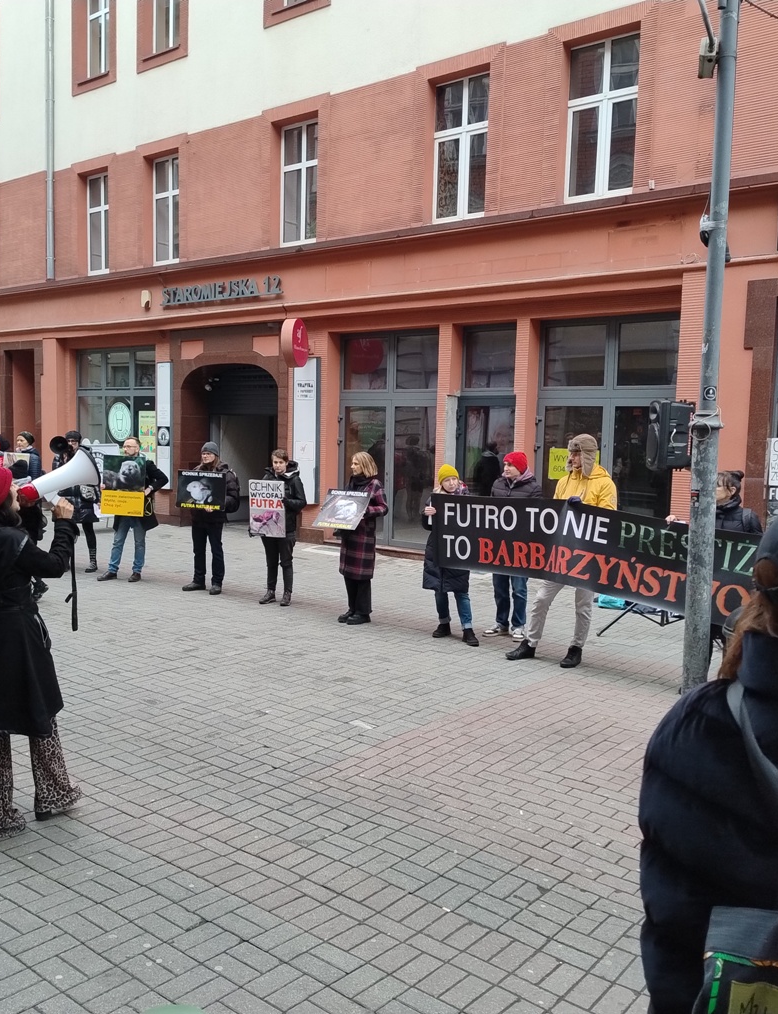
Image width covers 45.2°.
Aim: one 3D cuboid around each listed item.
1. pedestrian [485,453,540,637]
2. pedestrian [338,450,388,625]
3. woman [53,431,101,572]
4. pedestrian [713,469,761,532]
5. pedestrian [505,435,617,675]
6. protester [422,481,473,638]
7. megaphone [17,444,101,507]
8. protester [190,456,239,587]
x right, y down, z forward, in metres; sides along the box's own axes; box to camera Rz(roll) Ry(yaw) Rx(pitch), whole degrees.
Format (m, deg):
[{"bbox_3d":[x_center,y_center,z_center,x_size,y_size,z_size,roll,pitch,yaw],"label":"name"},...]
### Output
[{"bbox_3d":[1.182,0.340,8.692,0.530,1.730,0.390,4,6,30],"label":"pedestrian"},{"bbox_3d":[-0.263,0.297,9.157,0.370,1.675,0.470,-3,6,-40],"label":"pedestrian"},{"bbox_3d":[-3.979,-0.076,11.850,0.580,1.750,0.450,3,5,14],"label":"woman"},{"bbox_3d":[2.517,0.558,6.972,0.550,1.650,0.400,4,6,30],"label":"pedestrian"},{"bbox_3d":[1.482,0.338,7.899,0.680,1.890,0.550,5,6,37],"label":"pedestrian"},{"bbox_3d":[0.546,0.415,8.449,0.500,1.600,0.380,3,5,14],"label":"protester"},{"bbox_3d":[-1.544,-0.102,4.386,0.385,0.240,0.210,-27,20,-29],"label":"megaphone"},{"bbox_3d":[-2.023,0.106,10.657,0.550,1.700,0.450,4,6,30],"label":"protester"}]

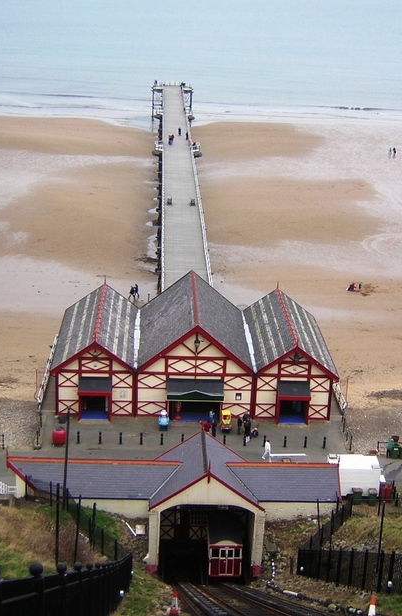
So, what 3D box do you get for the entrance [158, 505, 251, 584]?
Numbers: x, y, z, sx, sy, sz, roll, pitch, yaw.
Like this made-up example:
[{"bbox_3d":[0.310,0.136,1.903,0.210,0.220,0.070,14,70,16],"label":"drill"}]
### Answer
[{"bbox_3d":[0.352,15.068,62.502,6.100,6.000,1.600,2,20,-3],"label":"entrance"}]

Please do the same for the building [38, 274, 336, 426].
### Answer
[{"bbox_3d":[-0.656,2.907,82.525,22.900,8.200,14.400,2,20,-3],"label":"building"}]

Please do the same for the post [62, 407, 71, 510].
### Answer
[{"bbox_3d":[-8.158,9.244,58.441,0.200,7.100,0.200,4,20,-4],"label":"post"}]

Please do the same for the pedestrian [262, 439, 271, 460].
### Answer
[{"bbox_3d":[4.973,10.611,71.498,0.650,1.720,0.500,8,21,16],"label":"pedestrian"}]

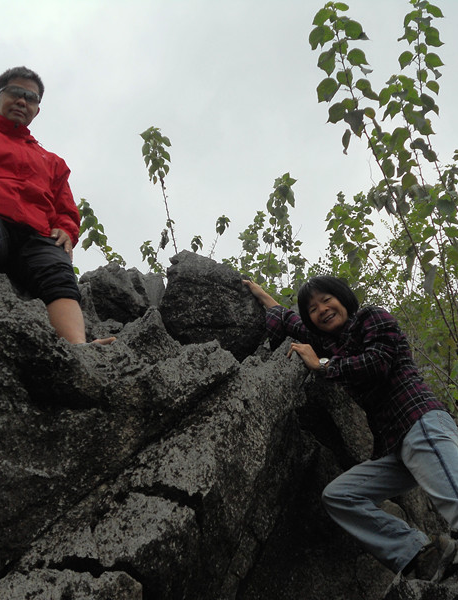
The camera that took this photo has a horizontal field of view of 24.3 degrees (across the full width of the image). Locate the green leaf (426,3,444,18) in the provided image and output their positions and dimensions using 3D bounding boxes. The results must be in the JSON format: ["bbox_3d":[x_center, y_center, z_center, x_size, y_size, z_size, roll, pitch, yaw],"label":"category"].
[{"bbox_3d":[0.986,-1.389,5.100,0.099,0.058,0.030,30,23,-1],"label":"green leaf"}]

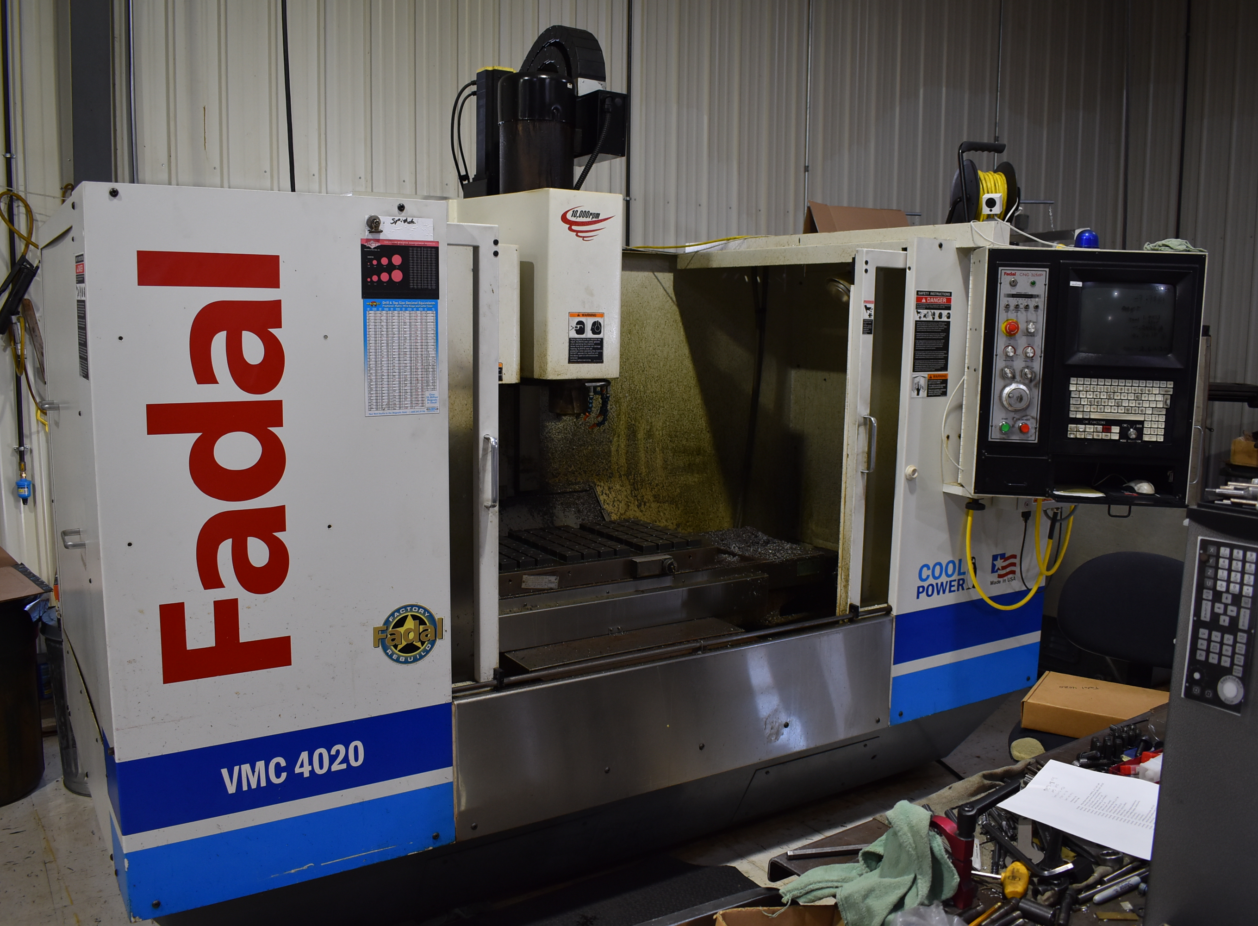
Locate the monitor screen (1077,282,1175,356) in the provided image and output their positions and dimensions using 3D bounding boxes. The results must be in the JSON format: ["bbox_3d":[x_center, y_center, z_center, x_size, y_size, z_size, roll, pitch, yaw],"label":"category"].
[{"bbox_3d":[1.412,-0.409,2.883,0.265,0.200,0.030,2,8,9],"label":"monitor screen"}]

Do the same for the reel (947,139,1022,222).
[{"bbox_3d":[1.118,-0.866,3.220,0.180,0.310,0.250,1,8,1],"label":"reel"}]

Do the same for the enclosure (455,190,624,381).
[{"bbox_3d":[-0.322,-0.597,3.534,0.270,0.585,0.700,-4,9,-32],"label":"enclosure"}]

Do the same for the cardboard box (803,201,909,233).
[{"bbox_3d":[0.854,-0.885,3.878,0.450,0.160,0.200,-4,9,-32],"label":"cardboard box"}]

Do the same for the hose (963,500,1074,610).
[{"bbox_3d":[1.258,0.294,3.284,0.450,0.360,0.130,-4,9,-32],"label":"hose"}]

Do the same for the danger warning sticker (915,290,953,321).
[{"bbox_3d":[0.923,-0.473,3.110,0.157,0.087,0.006,-4,9,-32],"label":"danger warning sticker"}]

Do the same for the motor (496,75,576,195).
[{"bbox_3d":[-0.311,-1.074,3.458,0.250,0.410,0.250,1,8,0],"label":"motor"}]

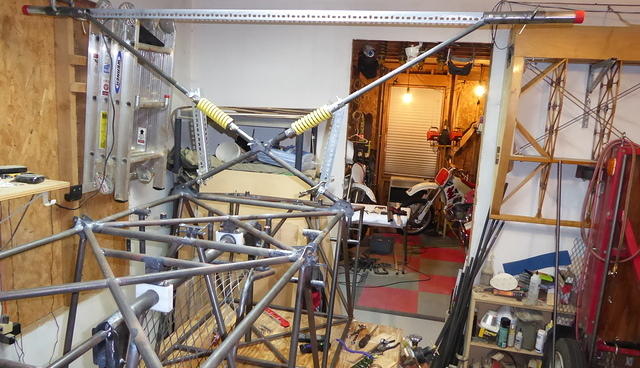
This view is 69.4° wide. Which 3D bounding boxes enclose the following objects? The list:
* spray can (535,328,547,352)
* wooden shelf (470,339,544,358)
[{"bbox_3d":[1.406,1.000,2.939,0.057,0.150,0.057,6,10,12],"label":"spray can"},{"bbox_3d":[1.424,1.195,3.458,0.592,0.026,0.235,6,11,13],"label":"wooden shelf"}]

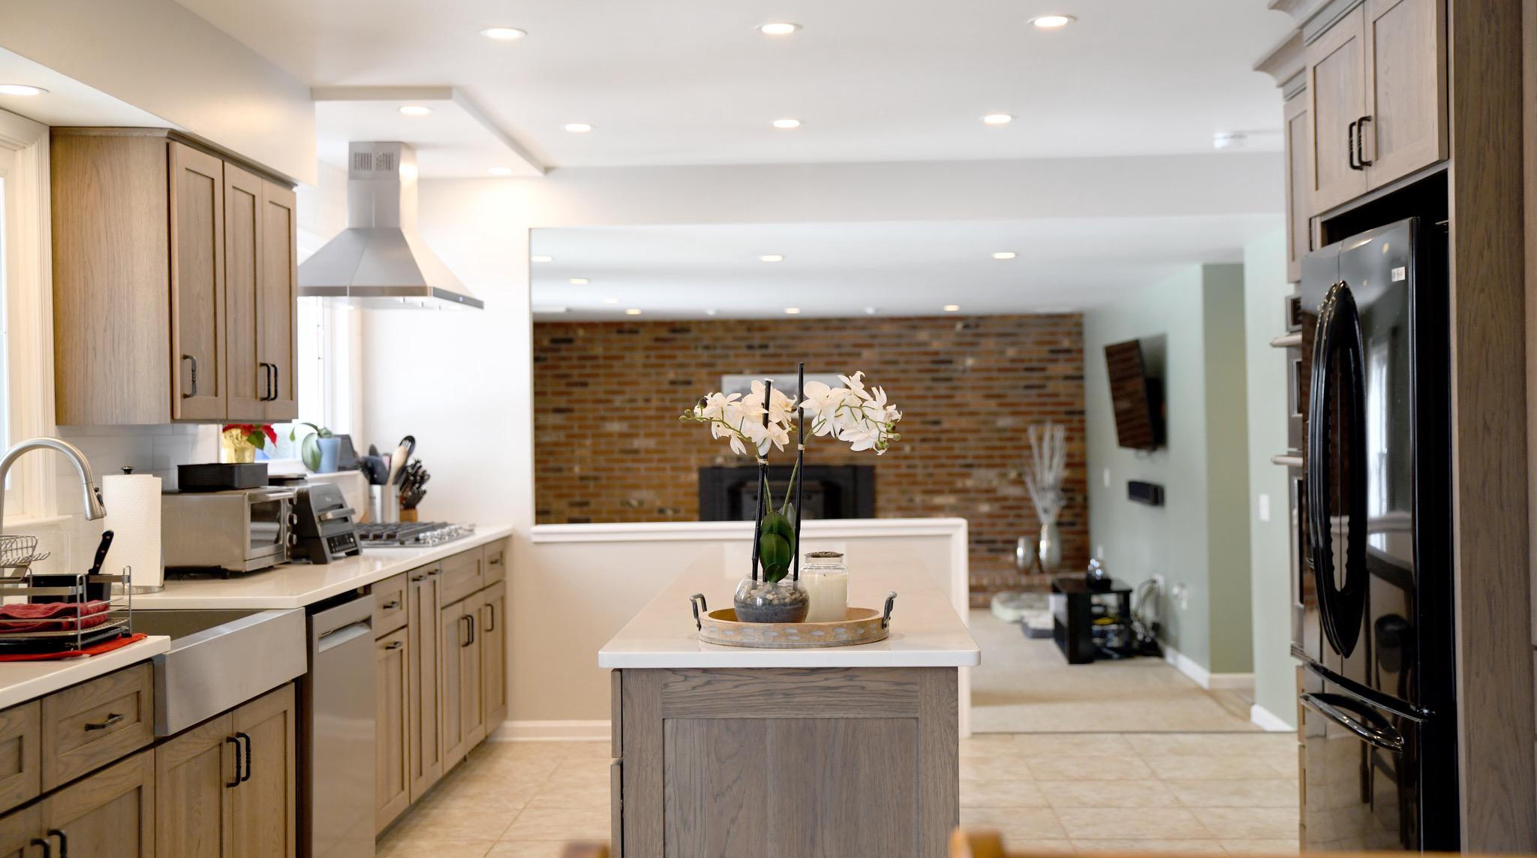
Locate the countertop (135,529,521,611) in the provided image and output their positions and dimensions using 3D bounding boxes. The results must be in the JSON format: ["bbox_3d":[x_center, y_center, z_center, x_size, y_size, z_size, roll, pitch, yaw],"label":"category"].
[{"bbox_3d":[-1.458,0.439,6.079,0.645,0.030,3.048,-1,0,2],"label":"countertop"}]

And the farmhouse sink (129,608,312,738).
[{"bbox_3d":[-1.468,0.559,4.111,0.540,0.213,0.951,-1,0,2],"label":"farmhouse sink"}]

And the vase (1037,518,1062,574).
[{"bbox_3d":[2.167,0.908,13.827,0.186,0.428,0.186,-1,0,2],"label":"vase"}]

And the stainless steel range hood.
[{"bbox_3d":[-1.458,-0.758,6.731,0.588,0.598,0.910,-1,0,2],"label":"stainless steel range hood"}]

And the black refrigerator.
[{"bbox_3d":[1.754,0.422,4.155,0.830,1.730,0.920,-1,0,2],"label":"black refrigerator"}]

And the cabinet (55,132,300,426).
[{"bbox_3d":[-1.671,-0.398,5.161,0.325,0.772,1.028,-1,0,2],"label":"cabinet"}]

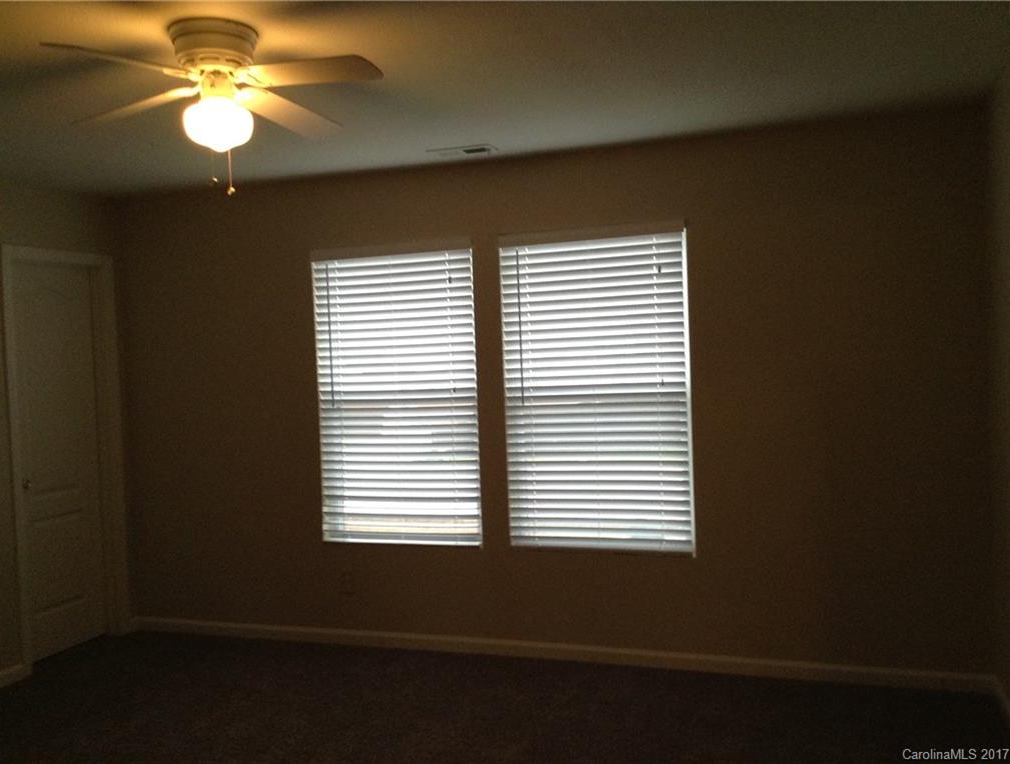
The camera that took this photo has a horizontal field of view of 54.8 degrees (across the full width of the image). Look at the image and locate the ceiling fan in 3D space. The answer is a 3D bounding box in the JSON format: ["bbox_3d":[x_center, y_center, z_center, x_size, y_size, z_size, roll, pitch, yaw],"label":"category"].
[{"bbox_3d":[-0.856,-0.853,2.879,1.060,0.350,1.060,-1,2,26],"label":"ceiling fan"}]

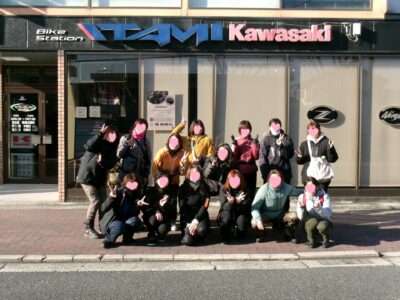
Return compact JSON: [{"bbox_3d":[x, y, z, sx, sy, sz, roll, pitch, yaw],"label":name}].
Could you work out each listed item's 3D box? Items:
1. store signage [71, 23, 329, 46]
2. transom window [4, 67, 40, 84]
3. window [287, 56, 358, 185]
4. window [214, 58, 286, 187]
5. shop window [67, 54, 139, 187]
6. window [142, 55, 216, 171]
[{"bbox_3d":[0.091,-2.109,11.184,4.677,0.436,0.150,0,2,-1],"label":"store signage"},{"bbox_3d":[-3.893,-1.634,13.433,0.786,0.393,0.100,0,2,-1],"label":"transom window"},{"bbox_3d":[2.310,-0.524,11.451,1.314,2.438,0.100,0,2,-1],"label":"window"},{"bbox_3d":[0.943,-0.524,11.427,1.346,2.429,0.100,0,2,-1],"label":"window"},{"bbox_3d":[-1.811,-0.539,11.378,1.334,2.441,0.100,0,2,-1],"label":"shop window"},{"bbox_3d":[-0.418,-0.535,11.402,1.377,2.399,0.100,0,2,-1],"label":"window"}]

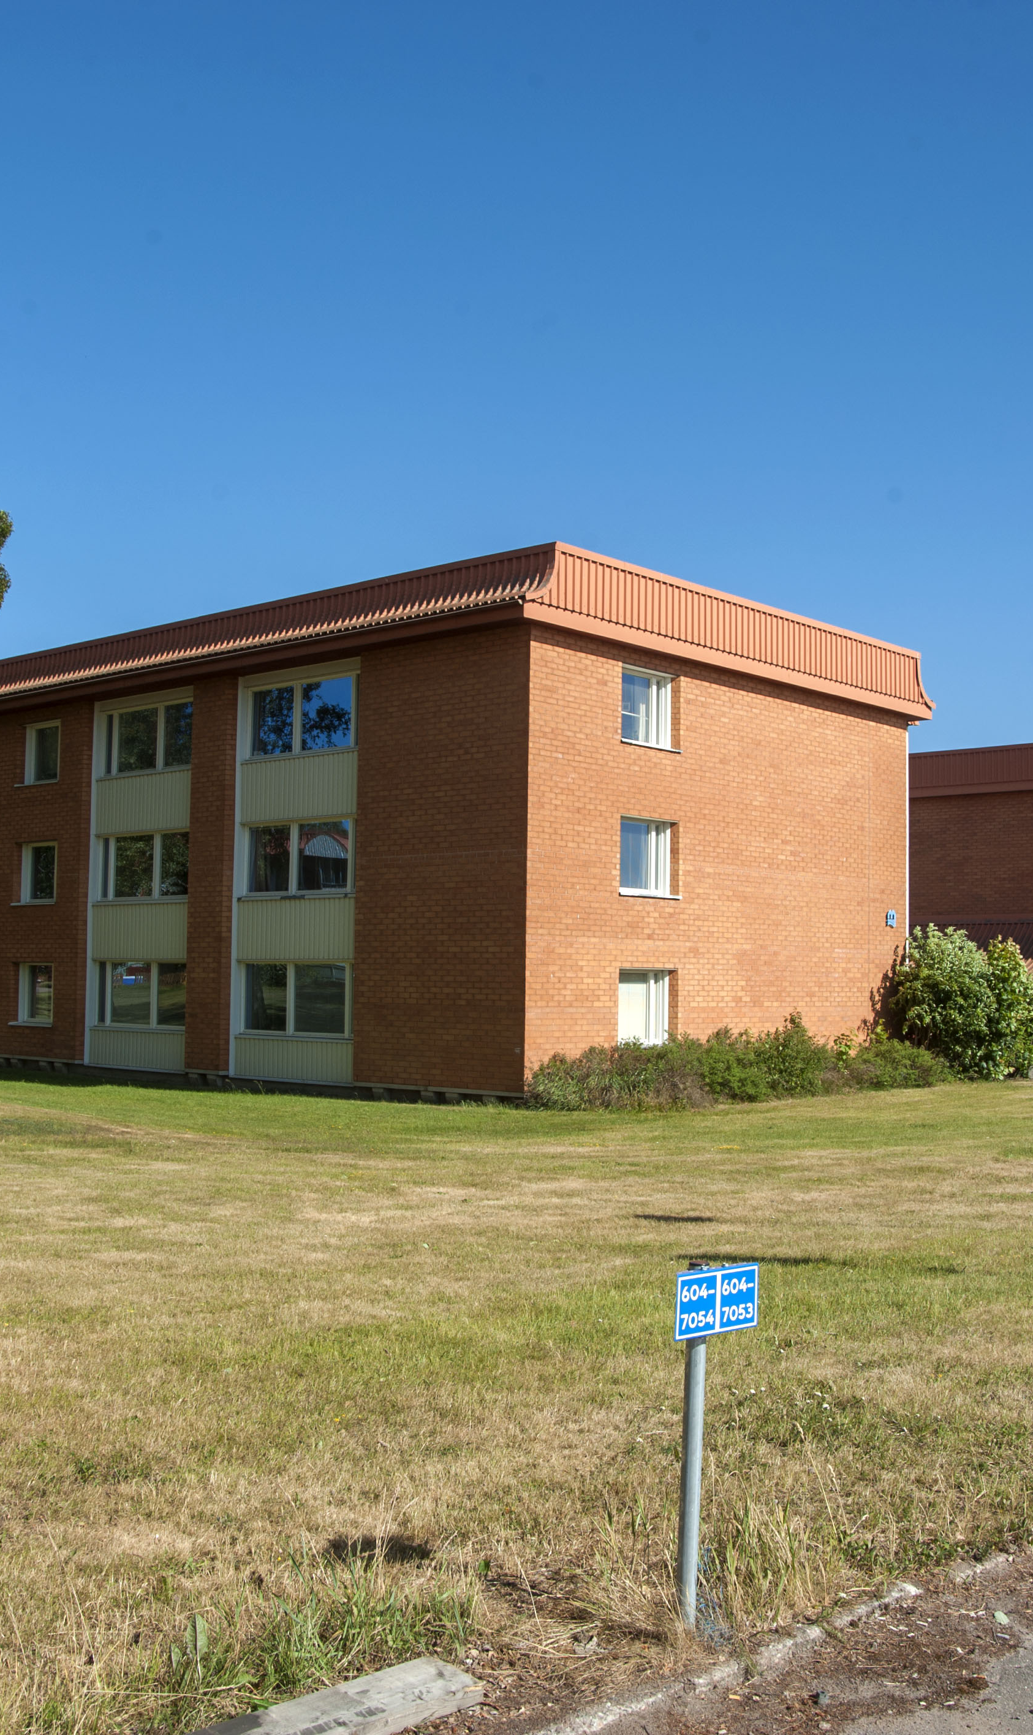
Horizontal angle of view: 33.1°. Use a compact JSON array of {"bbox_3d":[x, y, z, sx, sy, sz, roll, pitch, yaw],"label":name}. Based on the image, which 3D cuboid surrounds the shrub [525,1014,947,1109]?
[{"bbox_3d":[4.635,3.448,32.036,1.700,1.460,12.000,-3,-5,42],"label":"shrub"}]

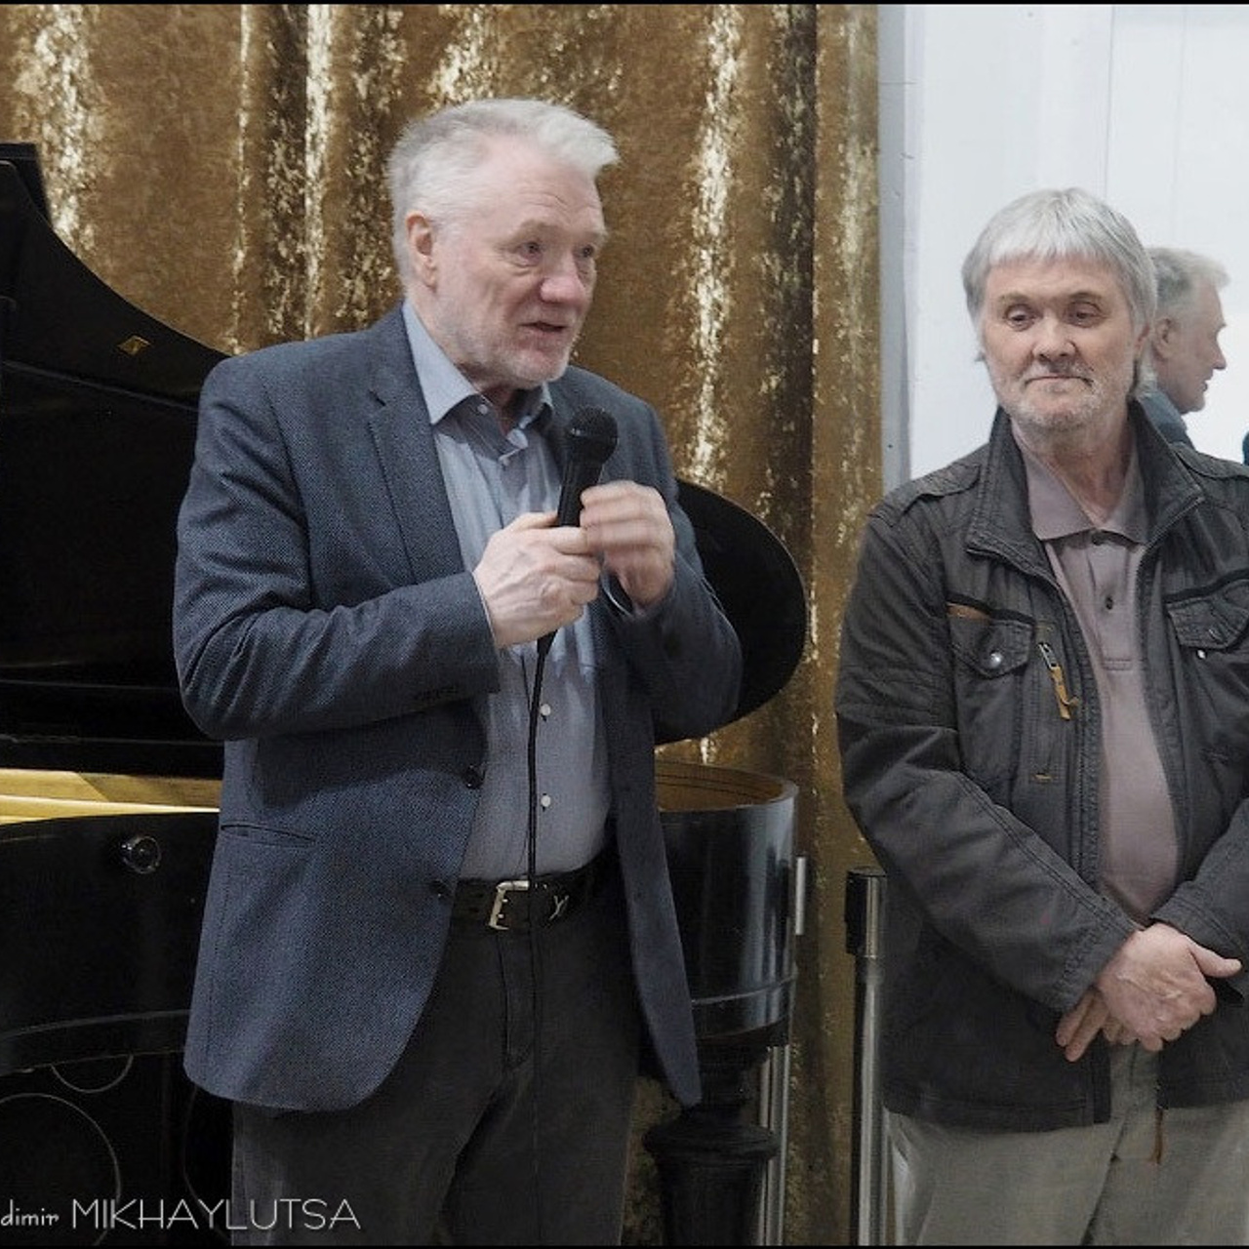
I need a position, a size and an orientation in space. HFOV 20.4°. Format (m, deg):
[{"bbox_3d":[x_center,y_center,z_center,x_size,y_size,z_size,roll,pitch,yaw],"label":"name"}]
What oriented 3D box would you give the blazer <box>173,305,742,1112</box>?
[{"bbox_3d":[-0.160,0.081,3.320,0.590,0.775,0.400,-1,4,-31],"label":"blazer"}]

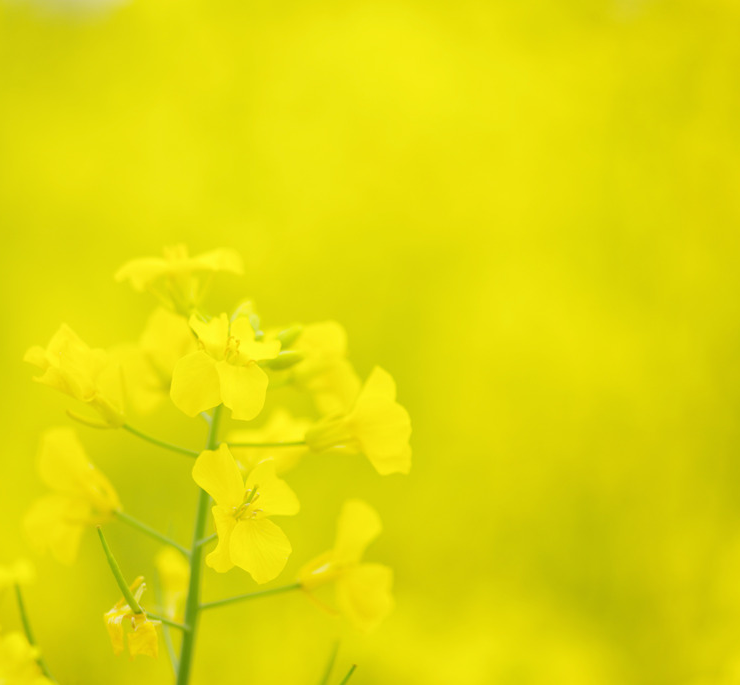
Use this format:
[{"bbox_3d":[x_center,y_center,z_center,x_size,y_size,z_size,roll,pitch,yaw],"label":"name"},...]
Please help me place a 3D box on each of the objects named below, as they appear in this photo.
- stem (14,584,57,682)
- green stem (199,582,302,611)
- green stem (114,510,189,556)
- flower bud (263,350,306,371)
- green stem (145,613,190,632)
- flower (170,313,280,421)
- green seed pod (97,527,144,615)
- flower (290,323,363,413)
[{"bbox_3d":[-0.063,0.055,0.800,0.001,0.019,0.001,-22,0,0],"label":"stem"},{"bbox_3d":[-0.022,0.047,0.783,0.019,0.001,0.001,-13,0,9],"label":"green stem"},{"bbox_3d":[-0.040,0.035,0.790,0.018,0.001,0.001,28,0,30],"label":"green stem"},{"bbox_3d":[-0.016,0.003,0.790,0.008,0.003,0.003,-12,0,-21],"label":"flower bud"},{"bbox_3d":[-0.037,0.051,0.780,0.001,0.001,0.012,25,0,42],"label":"green stem"},{"bbox_3d":[-0.026,0.004,0.777,0.020,0.017,0.011,0,-30,-4],"label":"flower"},{"bbox_3d":[-0.045,0.041,0.775,0.002,0.017,0.002,-27,7,0],"label":"green seed pod"},{"bbox_3d":[-0.009,0.005,0.797,0.011,0.018,0.017,-8,7,-25],"label":"flower"}]

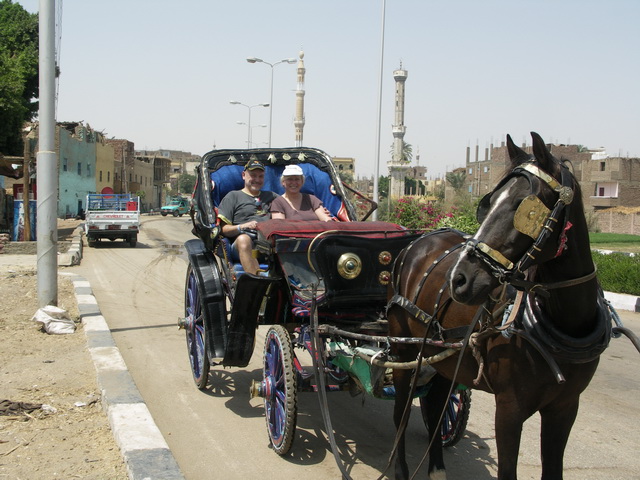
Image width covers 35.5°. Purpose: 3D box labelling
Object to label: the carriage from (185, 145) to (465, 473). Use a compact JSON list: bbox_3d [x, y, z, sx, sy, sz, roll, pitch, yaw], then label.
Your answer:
[{"bbox_3d":[-0.100,0.278,7.550,1.520,2.060,3.300,0,2,-18],"label":"carriage"}]

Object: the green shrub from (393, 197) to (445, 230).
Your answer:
[{"bbox_3d":[2.254,-0.122,23.000,1.300,1.750,1.250,0,2,-28],"label":"green shrub"}]

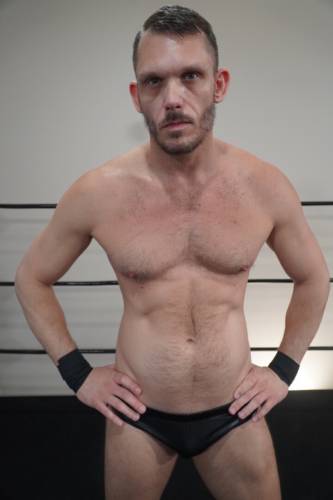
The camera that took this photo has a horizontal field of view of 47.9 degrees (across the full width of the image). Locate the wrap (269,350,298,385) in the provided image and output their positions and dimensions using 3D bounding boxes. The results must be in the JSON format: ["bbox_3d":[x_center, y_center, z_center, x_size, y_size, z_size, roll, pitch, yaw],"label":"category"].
[{"bbox_3d":[0.296,0.298,0.944,0.068,0.070,0.060,19,18,-12],"label":"wrap"}]

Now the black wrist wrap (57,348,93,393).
[{"bbox_3d":[-0.221,0.292,0.910,0.068,0.075,0.060,-25,6,3],"label":"black wrist wrap"}]

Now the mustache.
[{"bbox_3d":[0.018,-0.229,0.656,0.056,0.027,0.022,-3,20,8],"label":"mustache"}]

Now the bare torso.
[{"bbox_3d":[0.037,0.065,0.851,0.385,0.570,0.240,-2,20,-6],"label":"bare torso"}]

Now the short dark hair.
[{"bbox_3d":[0.017,-0.388,0.701,0.160,0.135,0.185,-3,20,8],"label":"short dark hair"}]

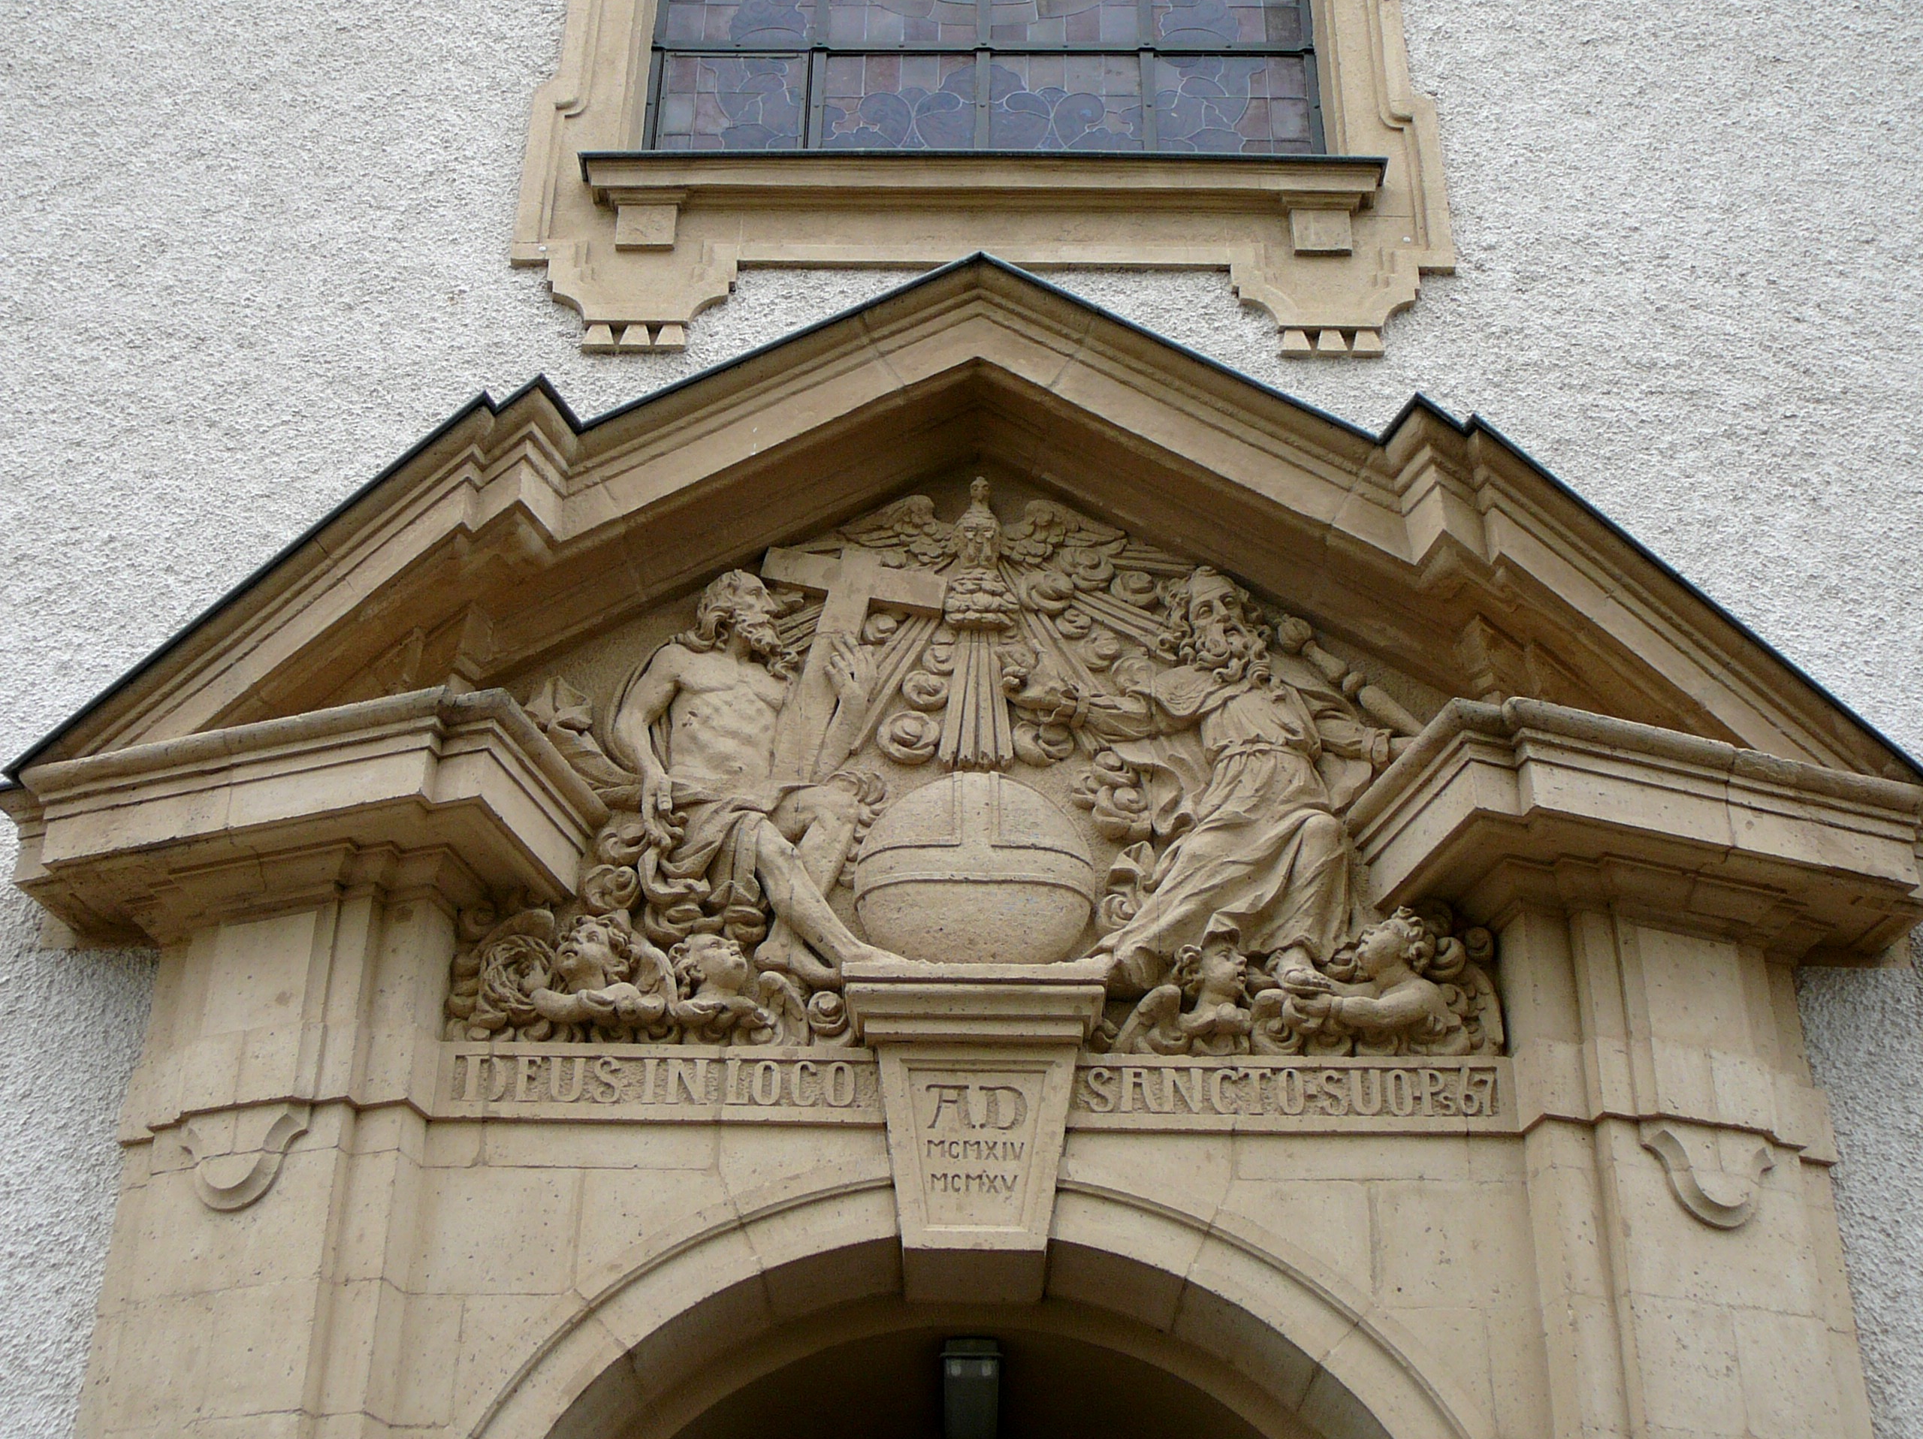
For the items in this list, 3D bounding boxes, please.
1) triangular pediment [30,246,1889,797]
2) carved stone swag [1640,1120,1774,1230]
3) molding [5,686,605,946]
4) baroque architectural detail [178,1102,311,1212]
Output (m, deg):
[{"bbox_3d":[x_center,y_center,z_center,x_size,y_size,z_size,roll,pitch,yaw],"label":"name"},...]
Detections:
[{"bbox_3d":[0.004,-0.502,7.167,4.740,1.580,0.790,0,-32,1],"label":"triangular pediment"},{"bbox_3d":[1.760,1.100,6.436,0.375,0.258,0.086,12,-31,-18],"label":"carved stone swag"},{"bbox_3d":[-1.694,0.300,6.784,1.485,0.290,0.635,-9,-34,16],"label":"molding"},{"bbox_3d":[-1.707,1.060,6.437,0.365,0.255,0.065,-10,-34,16],"label":"baroque architectural detail"}]

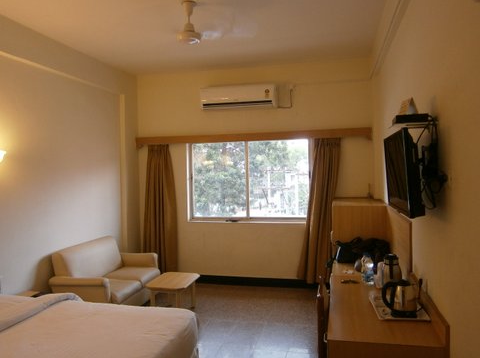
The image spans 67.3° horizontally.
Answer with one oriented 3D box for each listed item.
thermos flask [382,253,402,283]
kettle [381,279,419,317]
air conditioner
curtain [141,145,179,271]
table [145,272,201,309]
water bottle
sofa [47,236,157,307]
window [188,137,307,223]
[{"bbox_3d":[1.005,0.609,2.362,0.120,0.237,0.125,0,2,25],"label":"thermos flask"},{"bbox_3d":[0.870,0.636,1.965,0.210,0.197,0.140,-1,2,-10],"label":"kettle"},{"bbox_3d":[-0.008,-1.082,4.782,0.995,0.263,0.200,-1,2,15],"label":"air conditioner"},{"bbox_3d":[-1.124,0.437,5.128,0.580,1.875,0.140,-1,2,15],"label":"curtain"},{"bbox_3d":[-0.753,1.316,4.019,0.477,0.384,0.496,-1,2,15],"label":"table"},{"bbox_3d":[0.885,0.624,2.508,0.078,0.214,0.078,-1,2,15],"label":"water bottle"},{"bbox_3d":[-1.410,1.123,3.947,0.784,0.800,1.248,-1,2,15],"label":"sofa"},{"bbox_3d":[0.099,0.029,4.925,1.720,1.130,0.120,-1,2,15],"label":"window"}]

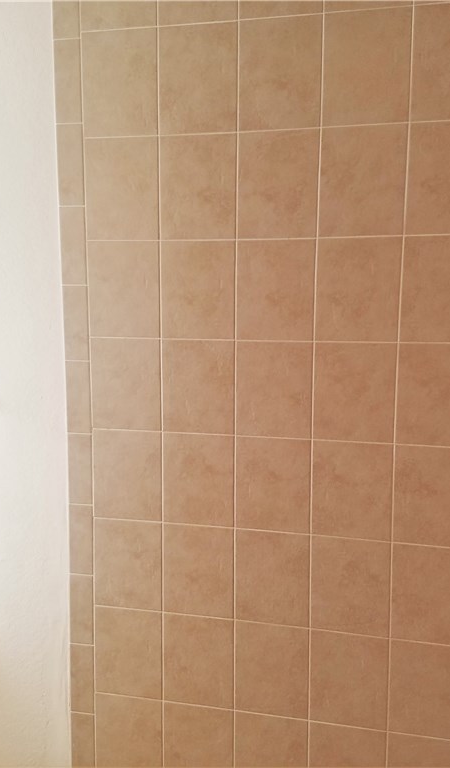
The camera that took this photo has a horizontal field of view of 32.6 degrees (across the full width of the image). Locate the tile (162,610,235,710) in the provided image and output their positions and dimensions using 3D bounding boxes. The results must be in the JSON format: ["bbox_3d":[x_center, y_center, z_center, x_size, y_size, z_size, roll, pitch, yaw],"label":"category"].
[{"bbox_3d":[-0.071,0.761,2.114,0.201,0.252,0.009,2,8,14],"label":"tile"}]

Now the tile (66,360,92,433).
[{"bbox_3d":[-0.397,0.037,2.098,0.074,0.201,0.009,2,8,14],"label":"tile"}]

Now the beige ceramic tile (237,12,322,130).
[{"bbox_3d":[0.133,-0.742,1.848,0.201,0.252,0.009,2,8,14],"label":"beige ceramic tile"}]

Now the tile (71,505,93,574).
[{"bbox_3d":[-0.400,0.437,2.157,0.074,0.201,0.009,2,8,14],"label":"tile"}]

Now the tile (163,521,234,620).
[{"bbox_3d":[-0.069,0.505,2.067,0.200,0.251,0.010,2,8,13],"label":"tile"}]

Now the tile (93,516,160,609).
[{"bbox_3d":[-0.266,0.501,2.133,0.201,0.251,0.009,2,8,14],"label":"tile"}]

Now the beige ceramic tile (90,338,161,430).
[{"bbox_3d":[-0.260,0.002,2.044,0.200,0.250,0.010,2,9,14],"label":"beige ceramic tile"}]

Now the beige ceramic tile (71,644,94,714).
[{"bbox_3d":[-0.408,0.850,2.218,0.074,0.201,0.009,2,8,14],"label":"beige ceramic tile"}]

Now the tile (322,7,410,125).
[{"bbox_3d":[0.329,-0.732,1.786,0.200,0.250,0.010,2,9,14],"label":"tile"}]

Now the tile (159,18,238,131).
[{"bbox_3d":[-0.064,-0.745,1.885,0.200,0.250,0.010,2,9,14],"label":"tile"}]

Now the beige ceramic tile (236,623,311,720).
[{"bbox_3d":[0.128,0.771,2.074,0.201,0.251,0.009,2,8,14],"label":"beige ceramic tile"}]

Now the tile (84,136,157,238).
[{"bbox_3d":[-0.262,-0.500,1.982,0.201,0.252,0.009,2,8,14],"label":"tile"}]

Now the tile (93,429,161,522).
[{"bbox_3d":[-0.262,0.249,2.089,0.201,0.252,0.009,2,8,14],"label":"tile"}]

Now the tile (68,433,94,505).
[{"bbox_3d":[-0.394,0.234,2.113,0.071,0.197,0.010,2,9,14],"label":"tile"}]

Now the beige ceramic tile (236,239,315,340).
[{"bbox_3d":[0.129,-0.234,1.929,0.201,0.251,0.009,2,8,14],"label":"beige ceramic tile"}]

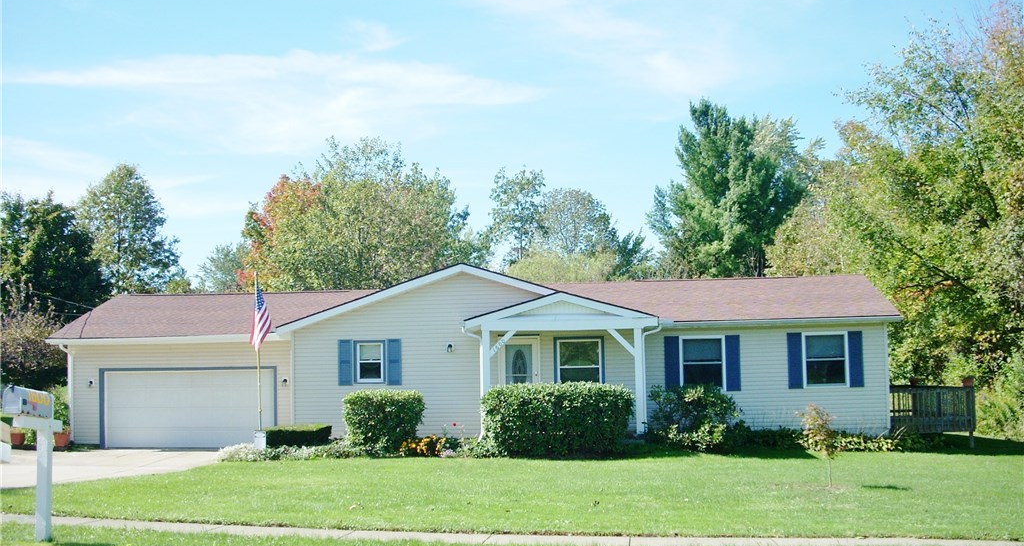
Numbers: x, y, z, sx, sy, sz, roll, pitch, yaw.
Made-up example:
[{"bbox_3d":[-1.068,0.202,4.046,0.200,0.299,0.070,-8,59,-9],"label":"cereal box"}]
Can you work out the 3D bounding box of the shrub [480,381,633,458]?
[{"bbox_3d":[0.997,3.234,24.225,3.408,1.615,1.300,-2,-5,7],"label":"shrub"}]

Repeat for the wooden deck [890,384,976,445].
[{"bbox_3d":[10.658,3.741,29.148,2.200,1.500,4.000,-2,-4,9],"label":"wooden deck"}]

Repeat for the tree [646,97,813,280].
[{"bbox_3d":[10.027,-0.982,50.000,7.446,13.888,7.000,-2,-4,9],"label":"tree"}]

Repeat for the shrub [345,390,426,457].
[{"bbox_3d":[-3.025,3.495,25.640,1.798,1.476,1.600,-2,-5,7],"label":"shrub"}]

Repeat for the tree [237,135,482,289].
[{"bbox_3d":[-6.694,0.012,49.263,11.268,12.372,10.000,-2,-5,7],"label":"tree"}]

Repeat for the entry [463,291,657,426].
[{"bbox_3d":[1.254,2.188,26.067,4.559,3.347,1.650,-2,-5,7],"label":"entry"}]

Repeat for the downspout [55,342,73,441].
[{"bbox_3d":[-11.844,3.153,29.000,0.120,2.570,0.450,-2,-4,9],"label":"downspout"}]

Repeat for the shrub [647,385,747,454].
[{"bbox_3d":[4.326,3.430,25.800,2.250,1.620,1.700,-2,-4,9],"label":"shrub"}]

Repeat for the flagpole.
[{"bbox_3d":[-5.948,1.925,25.700,0.060,3.876,0.060,-2,0,9],"label":"flagpole"}]

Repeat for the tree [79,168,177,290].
[{"bbox_3d":[-19.426,0.668,54.756,5.910,12.431,5.400,-2,-5,7],"label":"tree"}]

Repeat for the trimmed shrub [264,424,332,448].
[{"bbox_3d":[-5.104,4.004,26.225,1.351,0.635,1.150,-2,-5,7],"label":"trimmed shrub"}]

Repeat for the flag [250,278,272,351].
[{"bbox_3d":[-5.882,0.986,25.700,0.500,1.700,0.300,-2,-4,9],"label":"flag"}]

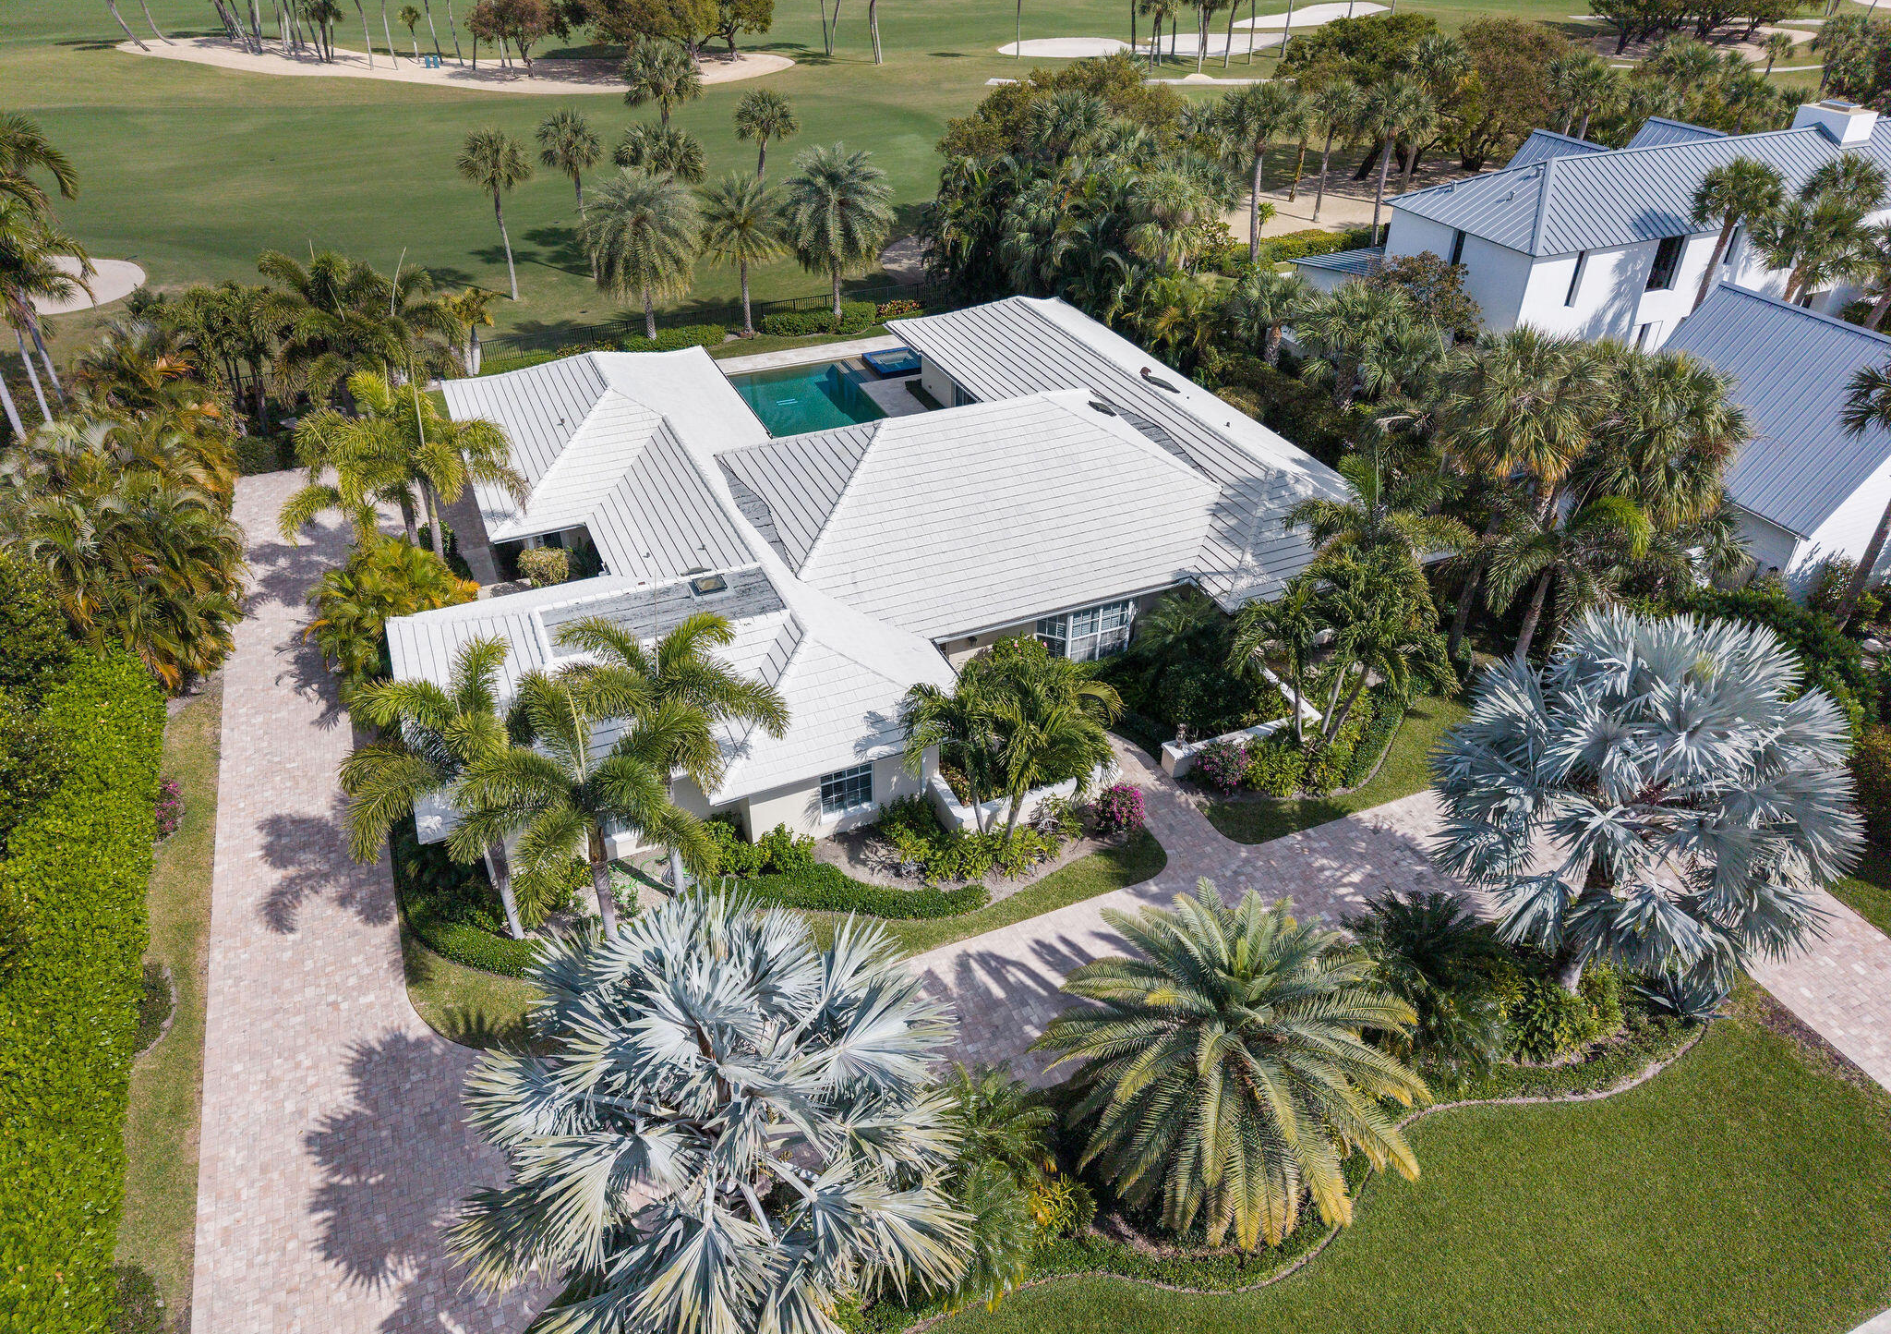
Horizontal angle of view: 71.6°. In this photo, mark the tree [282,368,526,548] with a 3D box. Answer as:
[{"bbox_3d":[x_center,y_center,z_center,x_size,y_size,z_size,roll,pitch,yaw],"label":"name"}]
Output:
[{"bbox_3d":[-16.246,-5.779,39.617,6.720,6.360,6.000,-13,35,-20],"label":"tree"}]

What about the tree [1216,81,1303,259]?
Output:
[{"bbox_3d":[15.739,-25.224,67.258,4.190,8.860,4.190,7,34,11],"label":"tree"}]

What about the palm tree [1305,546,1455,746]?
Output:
[{"bbox_3d":[10.384,-0.311,32.148,3.340,5.450,3.340,11,35,17],"label":"palm tree"}]

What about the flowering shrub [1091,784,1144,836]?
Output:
[{"bbox_3d":[4.044,3.304,30.543,1.200,1.120,1.150,0,33,0],"label":"flowering shrub"}]

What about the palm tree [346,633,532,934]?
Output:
[{"bbox_3d":[-9.551,2.832,26.535,4.040,7.470,4.040,-14,36,-19],"label":"palm tree"}]

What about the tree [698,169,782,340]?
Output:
[{"bbox_3d":[-9.056,-18.464,58.637,3.940,7.170,3.940,-14,36,-19],"label":"tree"}]

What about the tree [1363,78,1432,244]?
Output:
[{"bbox_3d":[23.177,-26.178,68.872,3.380,8.720,3.380,10,34,15],"label":"tree"}]

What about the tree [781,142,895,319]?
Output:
[{"bbox_3d":[-5.057,-19.958,60.292,5.250,7.770,5.250,0,34,0],"label":"tree"}]

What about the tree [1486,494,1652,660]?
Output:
[{"bbox_3d":[16.002,-1.876,34.998,4.140,5.650,4.140,-14,36,-19],"label":"tree"}]

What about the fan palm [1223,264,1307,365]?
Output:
[{"bbox_3d":[13.401,-14.761,55.373,3.380,4.300,3.380,8,34,12],"label":"fan palm"}]

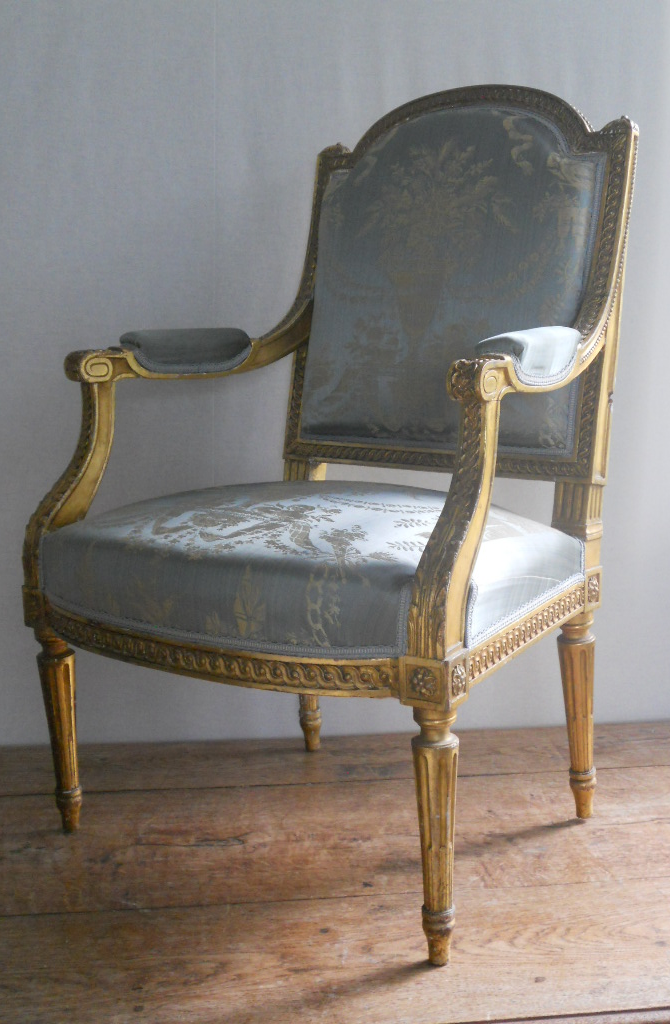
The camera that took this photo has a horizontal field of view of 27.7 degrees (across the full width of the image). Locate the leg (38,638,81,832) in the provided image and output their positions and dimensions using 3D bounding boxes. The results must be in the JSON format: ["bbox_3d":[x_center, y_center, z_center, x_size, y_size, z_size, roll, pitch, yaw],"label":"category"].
[{"bbox_3d":[-0.357,0.280,1.783,0.049,0.286,0.049,6,13,39],"label":"leg"}]

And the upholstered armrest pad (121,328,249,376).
[{"bbox_3d":[-0.207,-0.217,1.855,0.201,0.064,0.064,-11,13,-41],"label":"upholstered armrest pad"}]

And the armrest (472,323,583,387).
[{"bbox_3d":[0.211,-0.172,1.511,0.064,0.064,0.201,4,12,31],"label":"armrest"}]

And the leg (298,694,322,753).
[{"bbox_3d":[-0.044,0.219,2.051,0.049,0.286,0.049,6,13,39],"label":"leg"}]

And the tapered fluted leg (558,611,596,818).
[{"bbox_3d":[0.317,0.258,1.754,0.049,0.286,0.049,-2,10,0],"label":"tapered fluted leg"}]

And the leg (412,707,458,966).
[{"bbox_3d":[0.105,0.329,1.403,0.049,0.286,0.049,-2,10,0],"label":"leg"}]

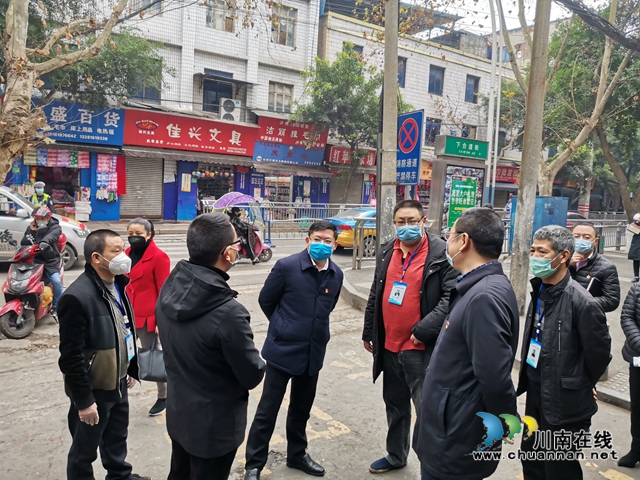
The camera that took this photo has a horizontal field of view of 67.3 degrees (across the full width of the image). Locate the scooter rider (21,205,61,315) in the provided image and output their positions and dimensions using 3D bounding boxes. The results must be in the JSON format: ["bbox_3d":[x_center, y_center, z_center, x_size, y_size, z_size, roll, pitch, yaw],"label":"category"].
[{"bbox_3d":[-3.666,0.297,6.350,0.530,1.470,0.620,2,6,-4],"label":"scooter rider"}]

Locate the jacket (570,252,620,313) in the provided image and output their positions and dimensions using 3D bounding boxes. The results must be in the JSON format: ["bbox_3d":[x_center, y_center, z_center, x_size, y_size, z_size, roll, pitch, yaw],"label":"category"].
[{"bbox_3d":[2.299,0.439,4.100,0.560,0.680,0.360,7,6,45],"label":"jacket"}]

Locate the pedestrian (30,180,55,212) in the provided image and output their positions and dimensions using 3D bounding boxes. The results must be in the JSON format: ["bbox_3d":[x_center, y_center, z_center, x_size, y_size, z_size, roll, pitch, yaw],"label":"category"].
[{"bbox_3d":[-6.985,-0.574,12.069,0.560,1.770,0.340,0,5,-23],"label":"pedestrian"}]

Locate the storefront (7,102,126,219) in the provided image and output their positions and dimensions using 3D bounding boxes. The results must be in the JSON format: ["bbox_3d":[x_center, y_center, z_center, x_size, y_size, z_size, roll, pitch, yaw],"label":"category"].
[{"bbox_3d":[-9.763,-3.025,18.721,3.920,4.460,1.200,-1,7,-32],"label":"storefront"}]

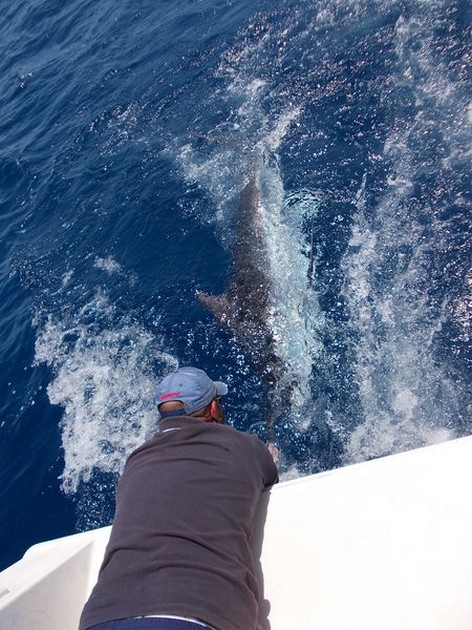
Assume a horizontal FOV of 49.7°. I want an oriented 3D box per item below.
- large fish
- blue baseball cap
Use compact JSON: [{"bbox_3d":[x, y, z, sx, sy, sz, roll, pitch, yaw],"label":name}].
[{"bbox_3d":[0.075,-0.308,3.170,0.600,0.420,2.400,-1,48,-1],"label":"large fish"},{"bbox_3d":[-0.142,0.210,1.579,0.180,0.130,0.275,-8,16,26],"label":"blue baseball cap"}]

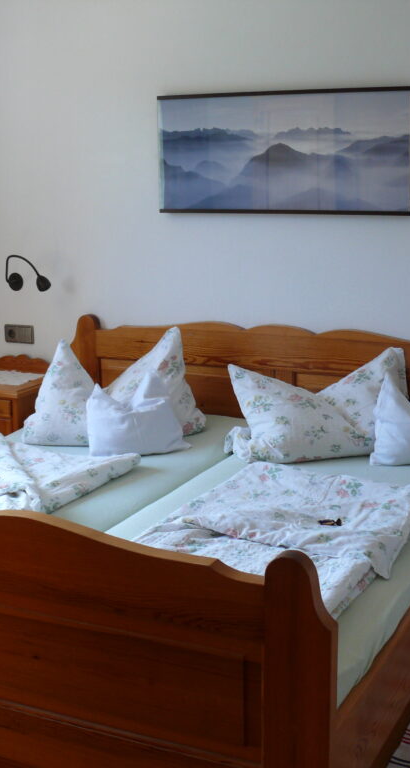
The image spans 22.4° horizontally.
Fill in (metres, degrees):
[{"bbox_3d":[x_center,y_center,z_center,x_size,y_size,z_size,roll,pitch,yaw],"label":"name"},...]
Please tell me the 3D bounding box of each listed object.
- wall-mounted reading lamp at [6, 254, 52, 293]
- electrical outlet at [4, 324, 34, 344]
[{"bbox_3d":[-0.784,-0.476,4.530,0.285,0.167,0.130,5,13,26],"label":"wall-mounted reading lamp"},{"bbox_3d":[-0.835,-0.224,4.677,0.153,0.082,0.013,5,13,26],"label":"electrical outlet"}]

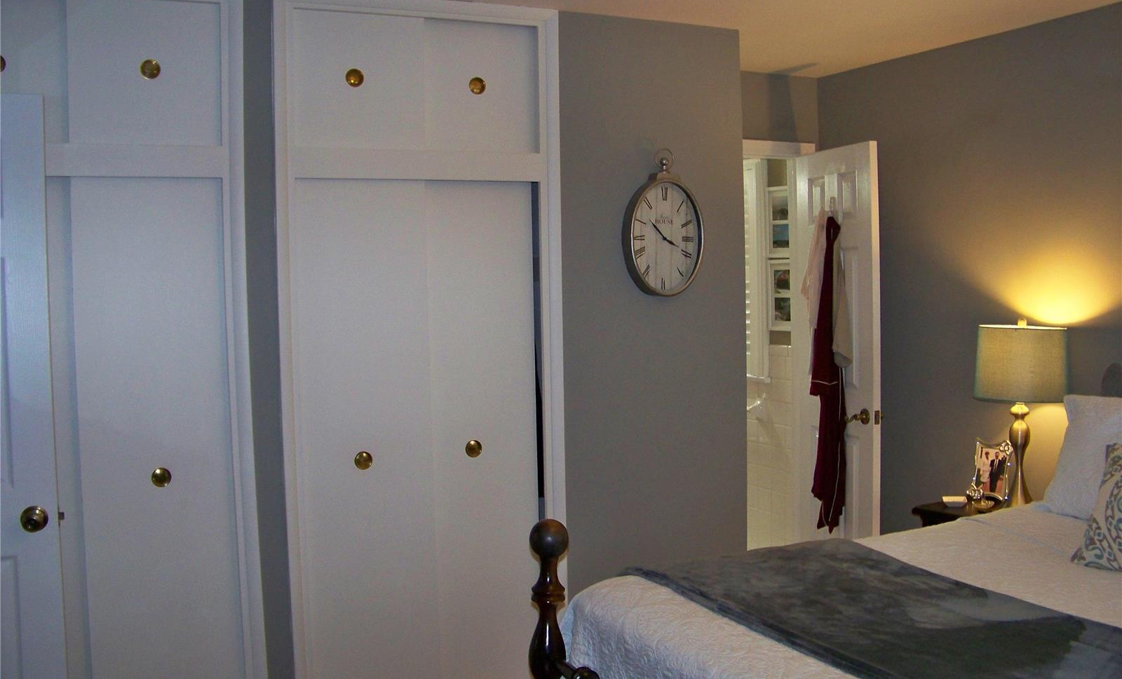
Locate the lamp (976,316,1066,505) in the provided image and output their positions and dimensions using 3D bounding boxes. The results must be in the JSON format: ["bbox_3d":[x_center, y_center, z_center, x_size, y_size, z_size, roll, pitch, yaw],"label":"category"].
[{"bbox_3d":[1.646,0.273,3.826,0.311,0.695,0.311,-3,5,-24],"label":"lamp"}]

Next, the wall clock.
[{"bbox_3d":[0.360,-0.410,3.769,0.292,0.512,0.066,-3,5,-24],"label":"wall clock"}]

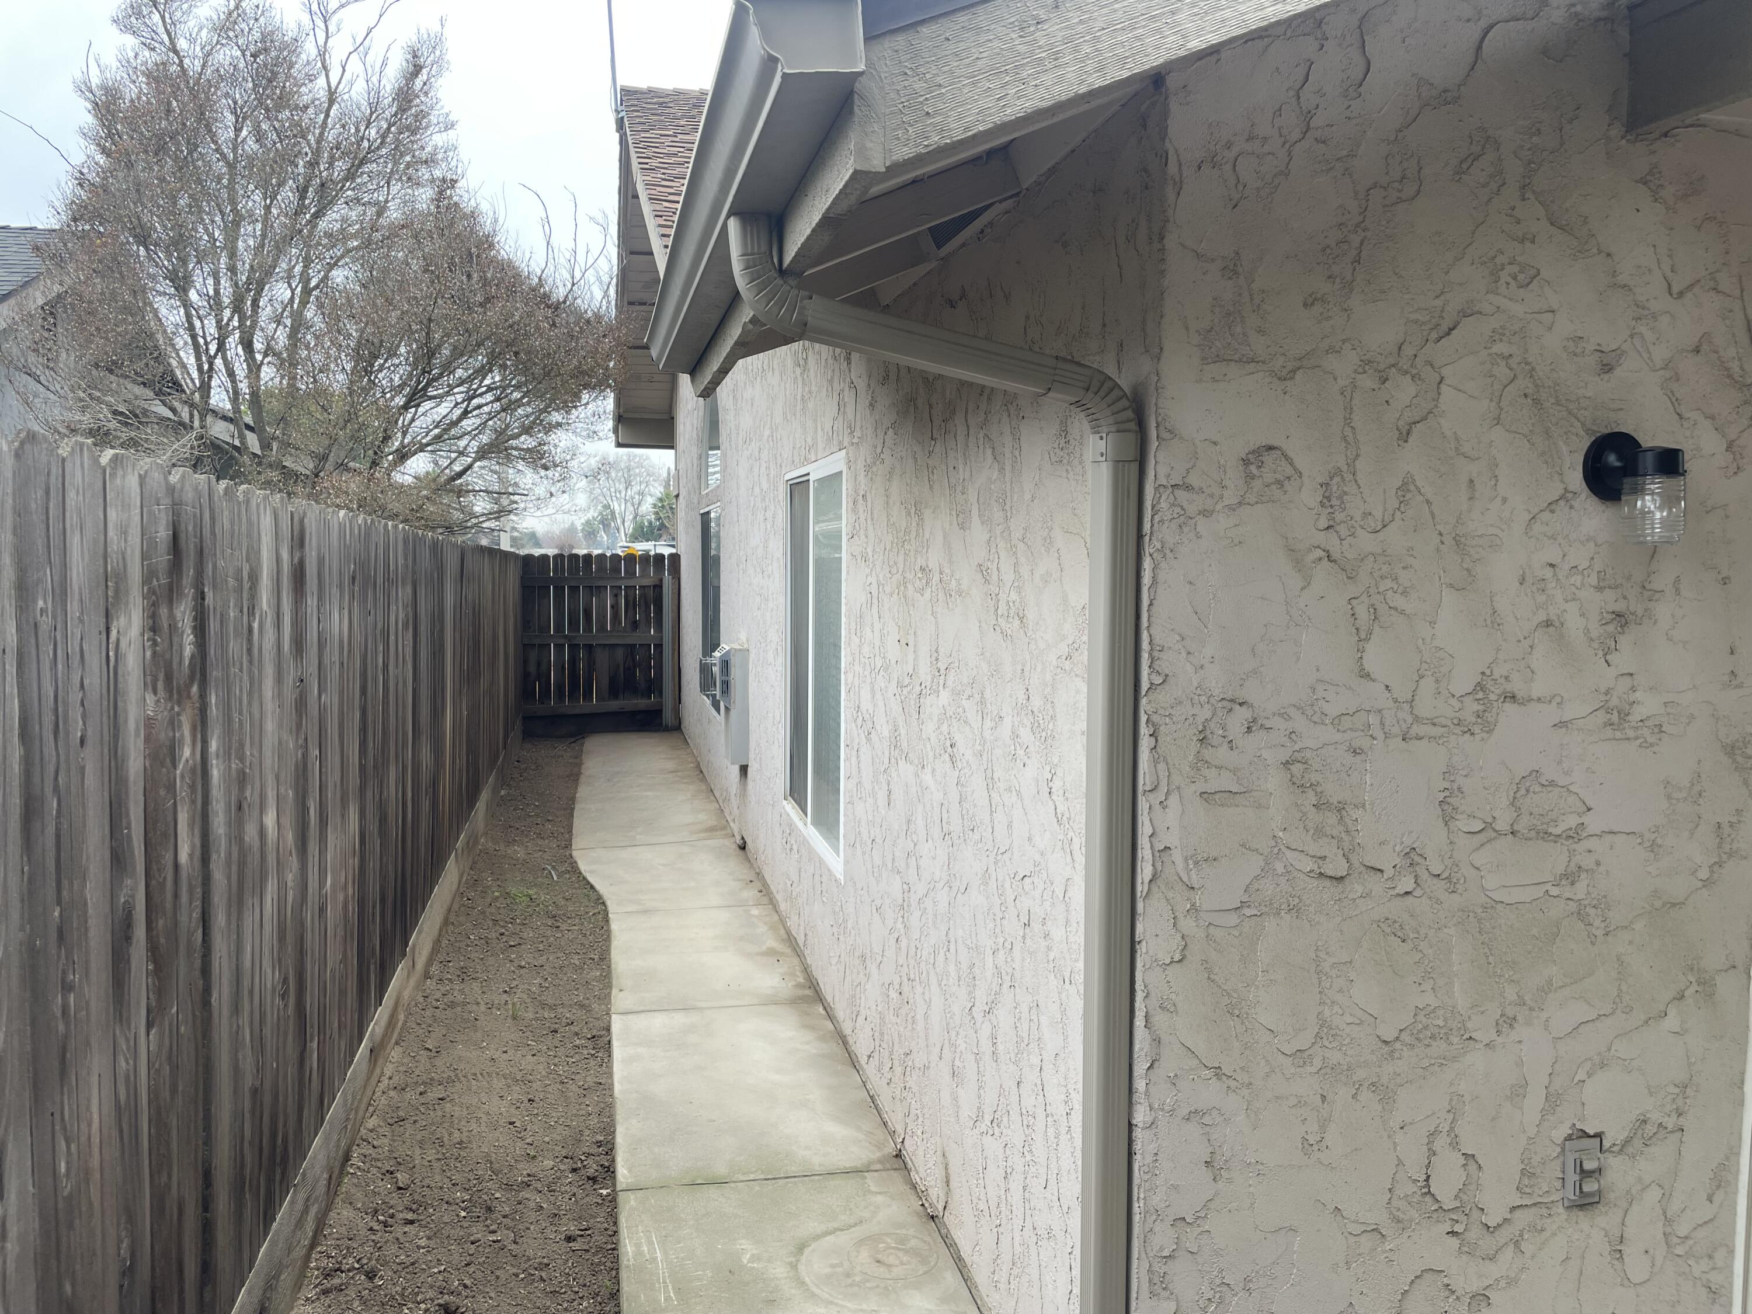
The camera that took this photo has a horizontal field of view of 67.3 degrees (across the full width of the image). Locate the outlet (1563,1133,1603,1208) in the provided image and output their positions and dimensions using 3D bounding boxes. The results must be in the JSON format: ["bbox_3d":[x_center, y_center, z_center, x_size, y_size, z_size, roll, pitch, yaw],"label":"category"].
[{"bbox_3d":[1.215,0.884,2.254,0.070,0.114,0.016,-1,4,-12],"label":"outlet"}]

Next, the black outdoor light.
[{"bbox_3d":[1.238,-0.275,2.122,0.116,0.186,0.127,-1,4,-12],"label":"black outdoor light"}]

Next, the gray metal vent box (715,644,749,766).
[{"bbox_3d":[-0.858,0.276,7.799,0.175,0.690,0.370,-1,4,-12],"label":"gray metal vent box"}]

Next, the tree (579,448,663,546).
[{"bbox_3d":[-13.589,-6.978,70.406,4.643,8.311,4.411,-1,4,-12],"label":"tree"}]

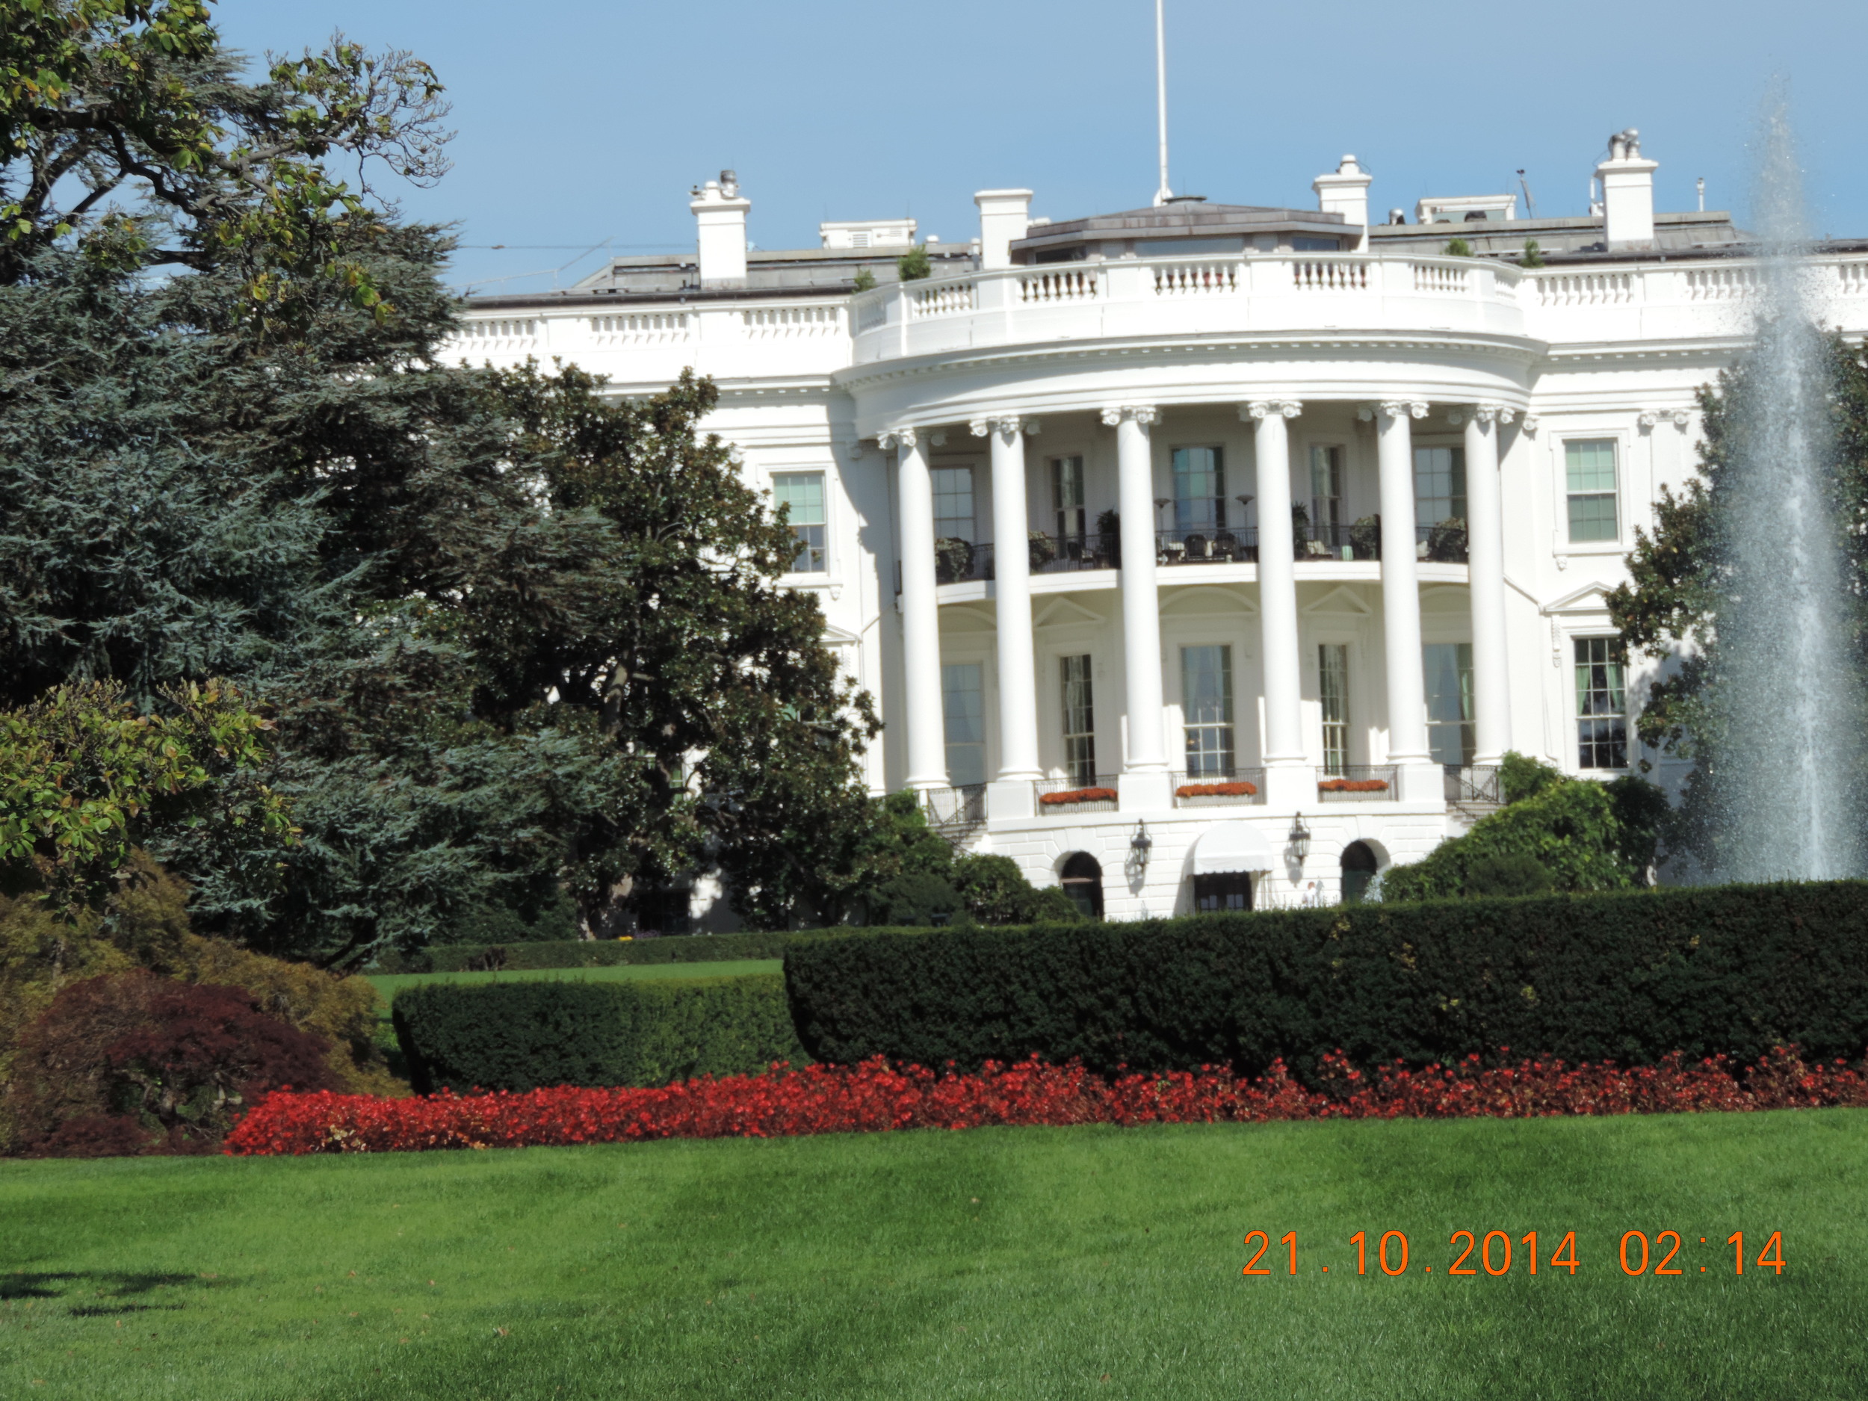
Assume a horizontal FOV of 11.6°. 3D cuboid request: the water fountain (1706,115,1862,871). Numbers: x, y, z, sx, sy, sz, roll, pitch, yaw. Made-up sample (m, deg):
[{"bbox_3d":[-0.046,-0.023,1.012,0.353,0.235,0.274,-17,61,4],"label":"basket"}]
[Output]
[{"bbox_3d":[8.848,-1.594,95.000,1.900,9.500,1.900,-2,-3,5],"label":"water fountain"}]

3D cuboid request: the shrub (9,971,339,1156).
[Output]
[{"bbox_3d":[-6.169,2.945,74.500,2.700,1.500,2.300,-2,-3,-5],"label":"shrub"}]

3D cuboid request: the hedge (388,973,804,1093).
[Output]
[{"bbox_3d":[-2.689,2.836,77.000,3.800,1.120,1.150,-2,-3,-2],"label":"hedge"}]

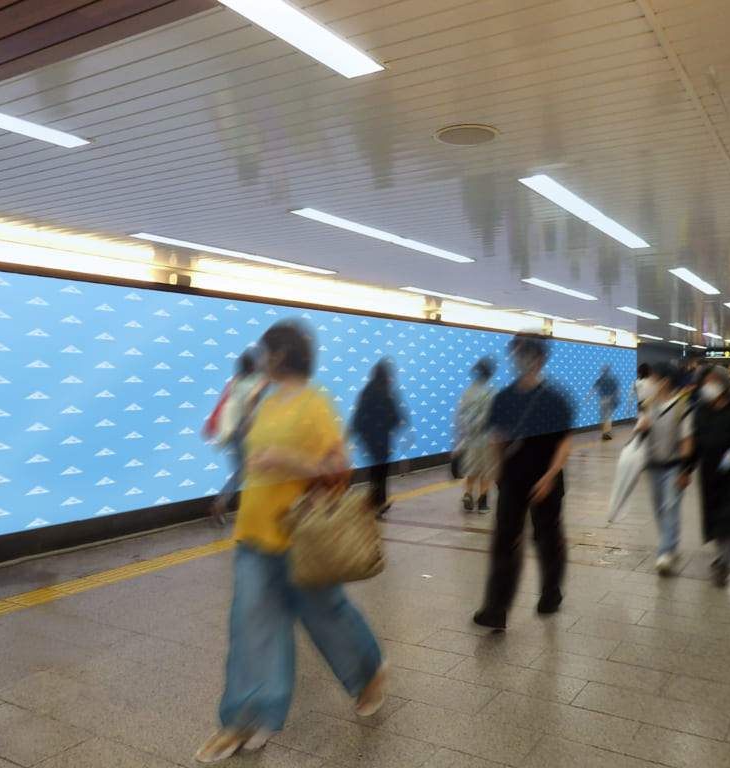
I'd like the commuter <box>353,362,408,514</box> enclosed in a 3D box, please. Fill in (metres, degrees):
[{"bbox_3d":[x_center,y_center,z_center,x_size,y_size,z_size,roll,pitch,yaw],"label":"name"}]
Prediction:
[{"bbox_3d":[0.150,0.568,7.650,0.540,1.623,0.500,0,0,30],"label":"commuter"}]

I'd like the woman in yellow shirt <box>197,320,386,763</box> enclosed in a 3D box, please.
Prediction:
[{"bbox_3d":[-0.297,0.580,2.950,0.620,1.667,0.720,0,1,43],"label":"woman in yellow shirt"}]

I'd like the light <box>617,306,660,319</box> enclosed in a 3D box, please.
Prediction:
[{"bbox_3d":[4.450,-1.138,11.944,0.155,0.070,2.356,1,1,33],"label":"light"}]

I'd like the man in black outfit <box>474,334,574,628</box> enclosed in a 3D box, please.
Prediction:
[{"bbox_3d":[0.941,0.544,4.369,0.510,1.684,0.520,1,1,33],"label":"man in black outfit"}]

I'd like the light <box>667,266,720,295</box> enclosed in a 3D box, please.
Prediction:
[{"bbox_3d":[4.012,-1.212,8.912,0.172,0.060,2.760,0,0,33],"label":"light"}]

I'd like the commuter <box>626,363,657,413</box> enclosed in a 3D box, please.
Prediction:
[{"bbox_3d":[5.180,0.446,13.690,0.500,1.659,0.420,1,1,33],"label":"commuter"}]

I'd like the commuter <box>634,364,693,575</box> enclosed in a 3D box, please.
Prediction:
[{"bbox_3d":[2.234,0.618,5.480,0.520,1.518,0.450,0,0,30],"label":"commuter"}]

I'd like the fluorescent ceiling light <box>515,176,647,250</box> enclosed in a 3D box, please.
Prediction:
[{"bbox_3d":[1.665,-1.170,5.279,0.169,0.060,2.703,0,0,33],"label":"fluorescent ceiling light"}]

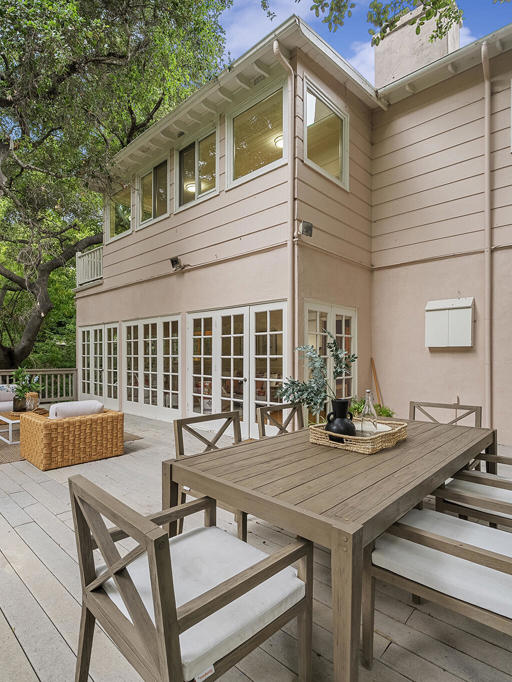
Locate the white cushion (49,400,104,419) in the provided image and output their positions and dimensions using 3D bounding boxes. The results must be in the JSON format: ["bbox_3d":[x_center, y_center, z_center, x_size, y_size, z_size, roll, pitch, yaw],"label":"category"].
[{"bbox_3d":[-2.220,0.938,4.270,0.200,0.360,0.630,-2,-3,41],"label":"white cushion"}]

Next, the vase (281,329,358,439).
[{"bbox_3d":[0.410,0.281,2.200,0.480,0.690,0.380,0,-2,3],"label":"vase"}]

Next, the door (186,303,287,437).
[{"bbox_3d":[-0.432,0.498,5.620,2.345,2.085,0.110,-1,-2,41],"label":"door"}]

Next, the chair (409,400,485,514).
[{"bbox_3d":[1.507,0.999,2.896,0.580,0.860,0.620,-1,-2,44],"label":"chair"}]

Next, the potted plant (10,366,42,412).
[{"bbox_3d":[-3.952,0.827,5.850,0.450,0.760,0.450,-1,-2,41],"label":"potted plant"}]

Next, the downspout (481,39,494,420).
[{"bbox_3d":[3.371,-1.340,4.967,0.085,5.707,0.150,-1,-2,41],"label":"downspout"}]

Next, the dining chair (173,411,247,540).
[{"bbox_3d":[-0.123,0.961,2.257,0.560,0.870,0.630,2,-3,-44],"label":"dining chair"}]

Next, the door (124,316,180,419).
[{"bbox_3d":[-2.150,0.558,6.900,2.060,2.050,0.110,-2,-3,42],"label":"door"}]

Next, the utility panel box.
[{"bbox_3d":[3.003,-0.278,5.304,0.635,0.761,0.190,-1,-2,41],"label":"utility panel box"}]

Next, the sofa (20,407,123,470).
[{"bbox_3d":[-2.366,1.206,4.410,0.840,0.545,0.910,-2,-3,41],"label":"sofa"}]

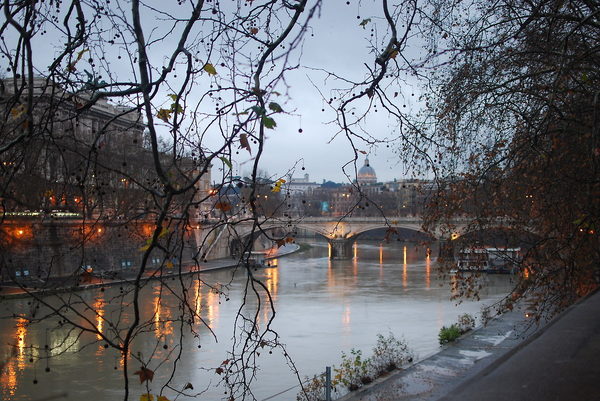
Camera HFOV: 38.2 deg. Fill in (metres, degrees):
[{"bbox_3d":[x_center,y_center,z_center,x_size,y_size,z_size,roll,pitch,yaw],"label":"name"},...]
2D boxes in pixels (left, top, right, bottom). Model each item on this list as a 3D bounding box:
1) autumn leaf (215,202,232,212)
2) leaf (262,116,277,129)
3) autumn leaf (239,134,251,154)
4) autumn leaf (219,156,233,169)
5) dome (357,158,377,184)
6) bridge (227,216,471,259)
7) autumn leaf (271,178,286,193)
[{"bbox_3d":[-0.617,0.057,7.000,0.141,0.077,0.070,0,-1,0],"label":"autumn leaf"},{"bbox_3d":[-0.253,-0.647,7.200,0.112,0.096,0.060,0,-1,0],"label":"leaf"},{"bbox_3d":[-0.461,-0.473,7.200,0.096,0.178,0.060,0,-1,0],"label":"autumn leaf"},{"bbox_3d":[-0.619,-0.316,7.200,0.112,0.096,0.060,0,-1,0],"label":"autumn leaf"},{"bbox_3d":[71.308,-31.096,930.000,20.500,27.500,20.500,0,-1,0],"label":"dome"},{"bbox_3d":[26.000,12.200,290.000,100.000,14.000,20.000,0,-1,3],"label":"bridge"},{"bbox_3d":[-0.178,-0.124,7.200,0.129,0.112,0.070,0,-1,0],"label":"autumn leaf"}]

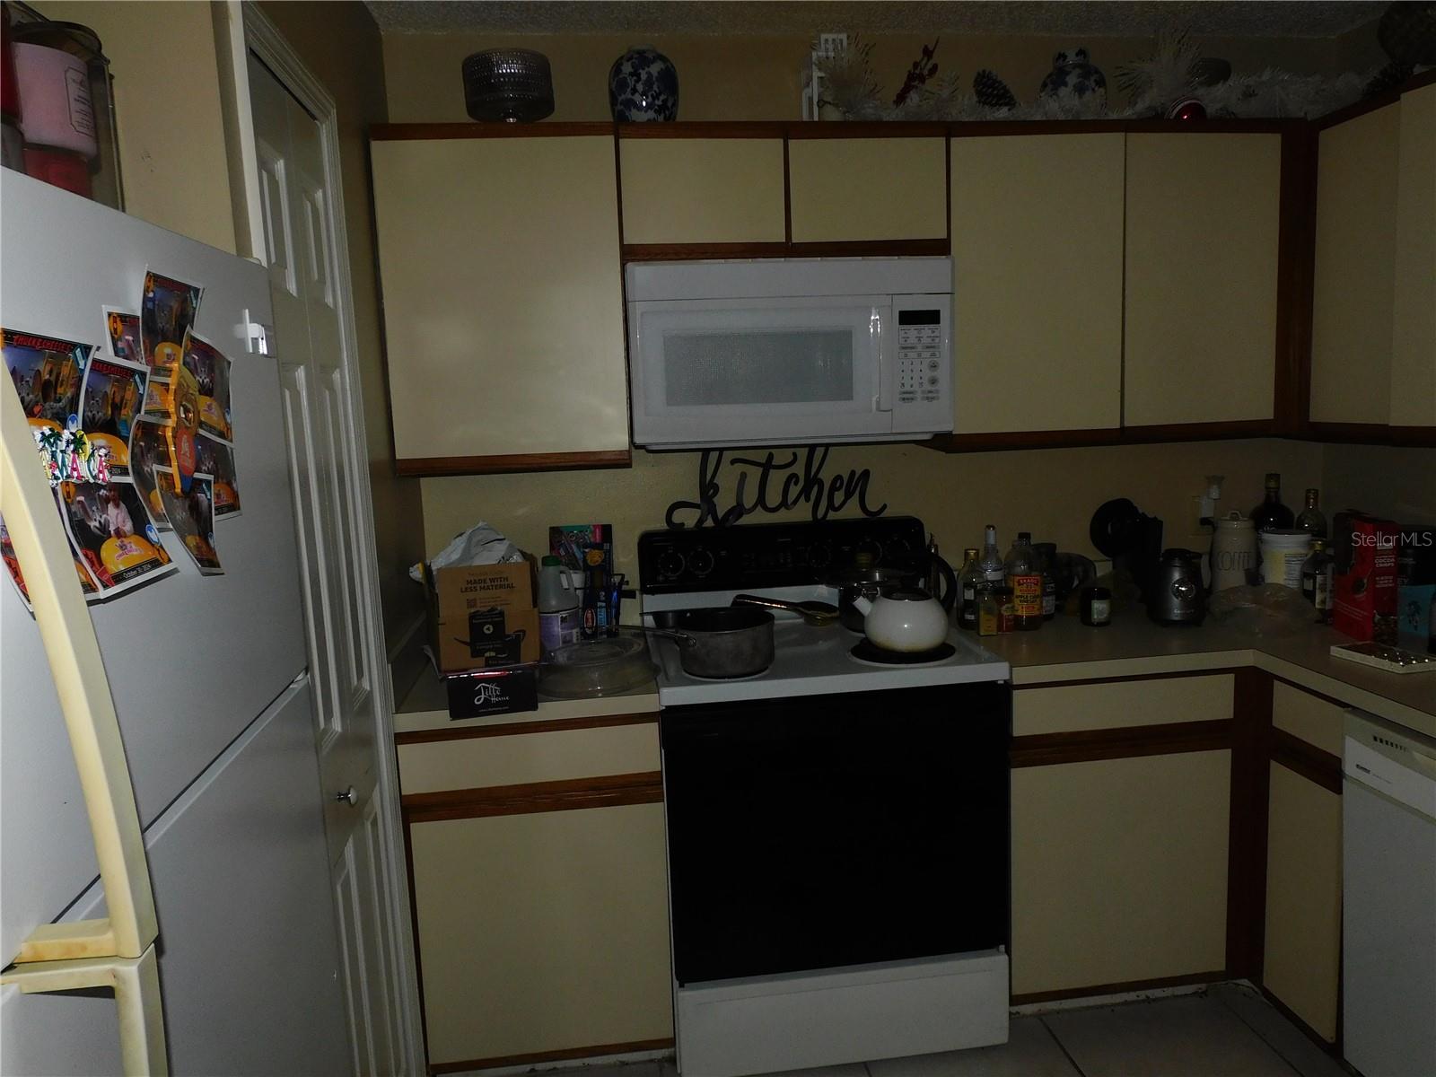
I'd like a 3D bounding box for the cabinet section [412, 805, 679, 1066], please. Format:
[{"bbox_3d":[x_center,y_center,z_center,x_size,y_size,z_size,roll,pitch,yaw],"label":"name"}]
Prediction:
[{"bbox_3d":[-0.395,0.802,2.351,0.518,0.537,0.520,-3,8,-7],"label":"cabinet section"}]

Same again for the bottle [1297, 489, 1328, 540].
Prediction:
[{"bbox_3d":[1.632,0.011,2.751,0.075,0.298,0.075,3,9,30],"label":"bottle"}]

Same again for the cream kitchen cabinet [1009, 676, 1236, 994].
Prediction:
[{"bbox_3d":[0.878,0.645,2.571,0.535,0.749,0.632,-3,7,-7],"label":"cream kitchen cabinet"}]

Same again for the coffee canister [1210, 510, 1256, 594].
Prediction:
[{"bbox_3d":[1.411,0.049,2.723,0.114,0.242,0.114,2,8,27],"label":"coffee canister"}]

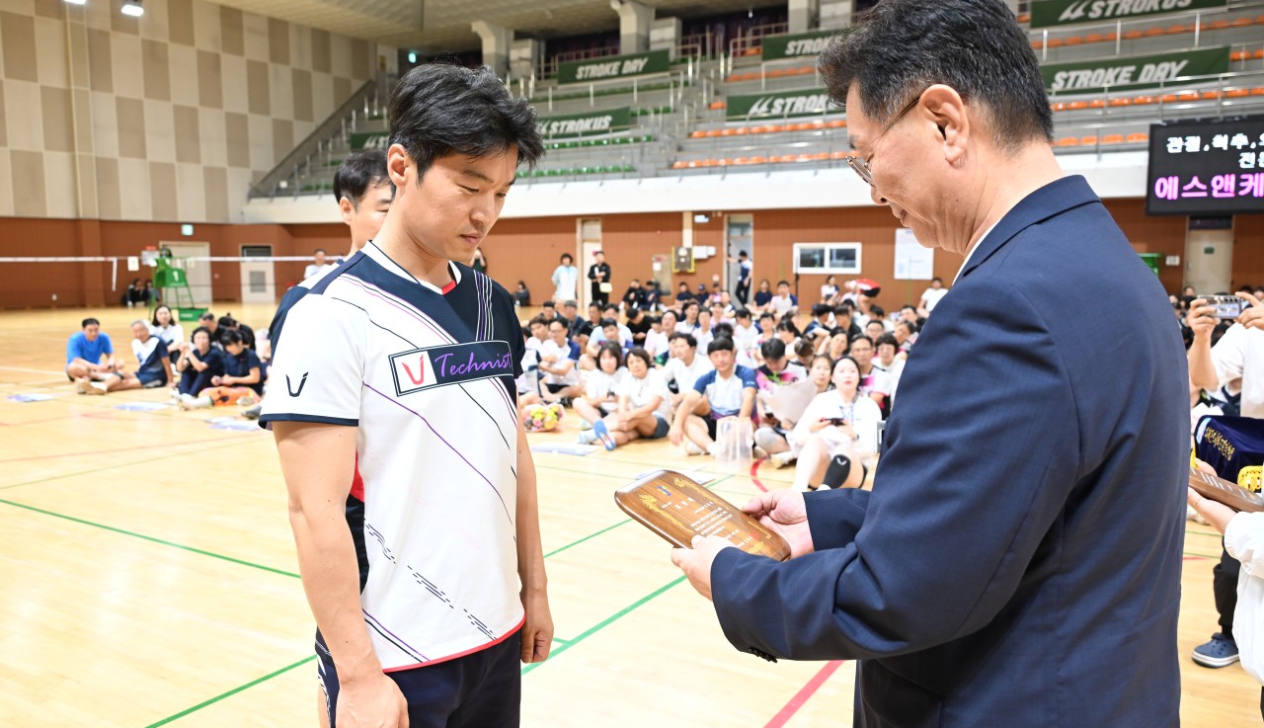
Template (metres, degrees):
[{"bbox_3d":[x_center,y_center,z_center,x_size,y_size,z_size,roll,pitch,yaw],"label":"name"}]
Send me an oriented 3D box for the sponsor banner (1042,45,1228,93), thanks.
[{"bbox_3d":[11.025,-6.598,22.348,4.378,0.700,0.050,4,7,32],"label":"sponsor banner"}]

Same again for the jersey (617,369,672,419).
[{"bbox_3d":[0.113,0.259,8.300,0.440,0.460,0.320,2,7,18],"label":"jersey"}]

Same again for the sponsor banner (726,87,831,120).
[{"bbox_3d":[4.513,-7.007,26.410,4.378,0.700,0.050,4,7,32],"label":"sponsor banner"}]

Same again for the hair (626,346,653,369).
[{"bbox_3d":[0.054,-0.054,8.250,0.205,0.200,0.210,2,7,17],"label":"hair"}]

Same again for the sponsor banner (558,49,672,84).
[{"bbox_3d":[-0.648,-9.739,32.336,4.378,0.700,0.050,4,7,32],"label":"sponsor banner"}]

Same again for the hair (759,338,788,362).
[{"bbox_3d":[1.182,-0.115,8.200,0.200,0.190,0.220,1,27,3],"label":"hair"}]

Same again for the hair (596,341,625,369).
[{"bbox_3d":[-0.191,-0.070,8.650,0.220,0.250,0.220,1,6,11],"label":"hair"}]

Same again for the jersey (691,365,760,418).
[{"bbox_3d":[0.777,0.252,8.100,0.540,0.500,0.340,0,6,7],"label":"jersey"}]

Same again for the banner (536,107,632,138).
[{"bbox_3d":[-1.885,-7.382,30.404,4.378,0.700,0.050,4,7,32],"label":"banner"}]

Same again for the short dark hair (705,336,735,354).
[{"bbox_3d":[0.723,-0.141,8.000,0.225,0.170,0.230,1,6,9],"label":"short dark hair"}]

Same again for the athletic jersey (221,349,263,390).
[{"bbox_3d":[-4.320,0.066,10.900,0.420,0.450,0.320,1,6,9],"label":"athletic jersey"}]

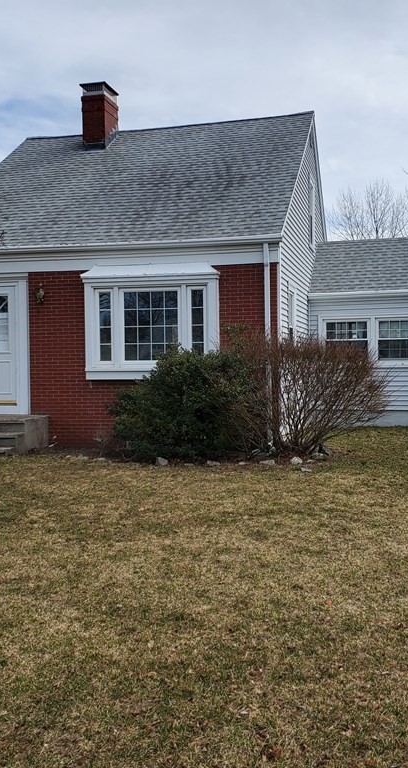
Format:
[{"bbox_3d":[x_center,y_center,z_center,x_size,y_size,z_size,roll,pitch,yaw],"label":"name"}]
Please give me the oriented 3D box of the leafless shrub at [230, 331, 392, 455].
[{"bbox_3d":[1.601,0.133,11.350,2.300,1.720,2.000,0,1,14],"label":"leafless shrub"}]

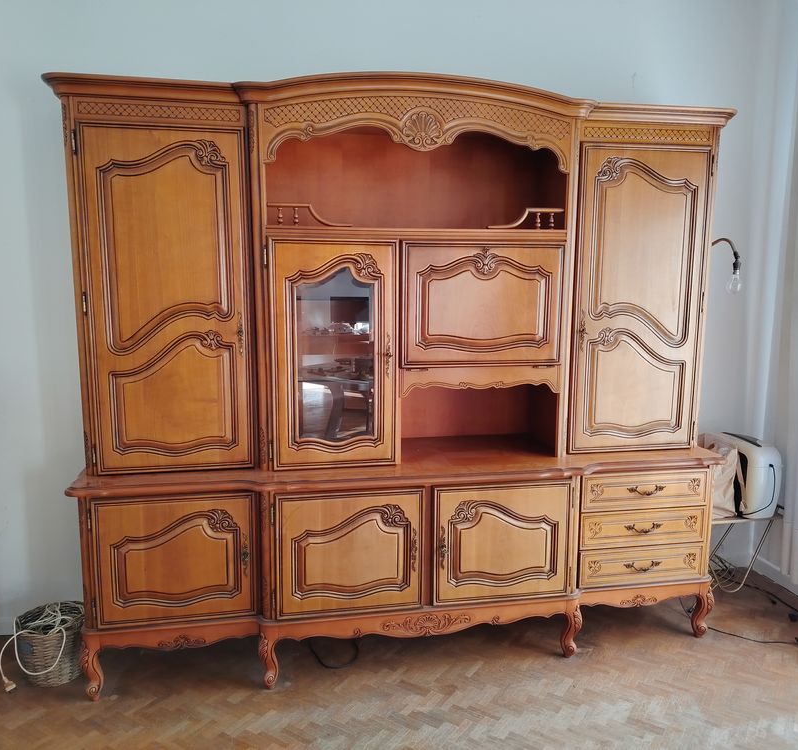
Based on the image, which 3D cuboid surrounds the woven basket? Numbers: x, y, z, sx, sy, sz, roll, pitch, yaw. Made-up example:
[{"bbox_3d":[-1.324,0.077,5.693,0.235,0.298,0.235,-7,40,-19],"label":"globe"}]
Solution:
[{"bbox_3d":[-1.355,1.040,2.686,0.251,0.220,0.251,-1,9,-11],"label":"woven basket"}]

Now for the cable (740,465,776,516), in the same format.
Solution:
[{"bbox_3d":[1.718,0.551,3.324,0.173,0.241,0.070,-1,8,-11],"label":"cable"}]

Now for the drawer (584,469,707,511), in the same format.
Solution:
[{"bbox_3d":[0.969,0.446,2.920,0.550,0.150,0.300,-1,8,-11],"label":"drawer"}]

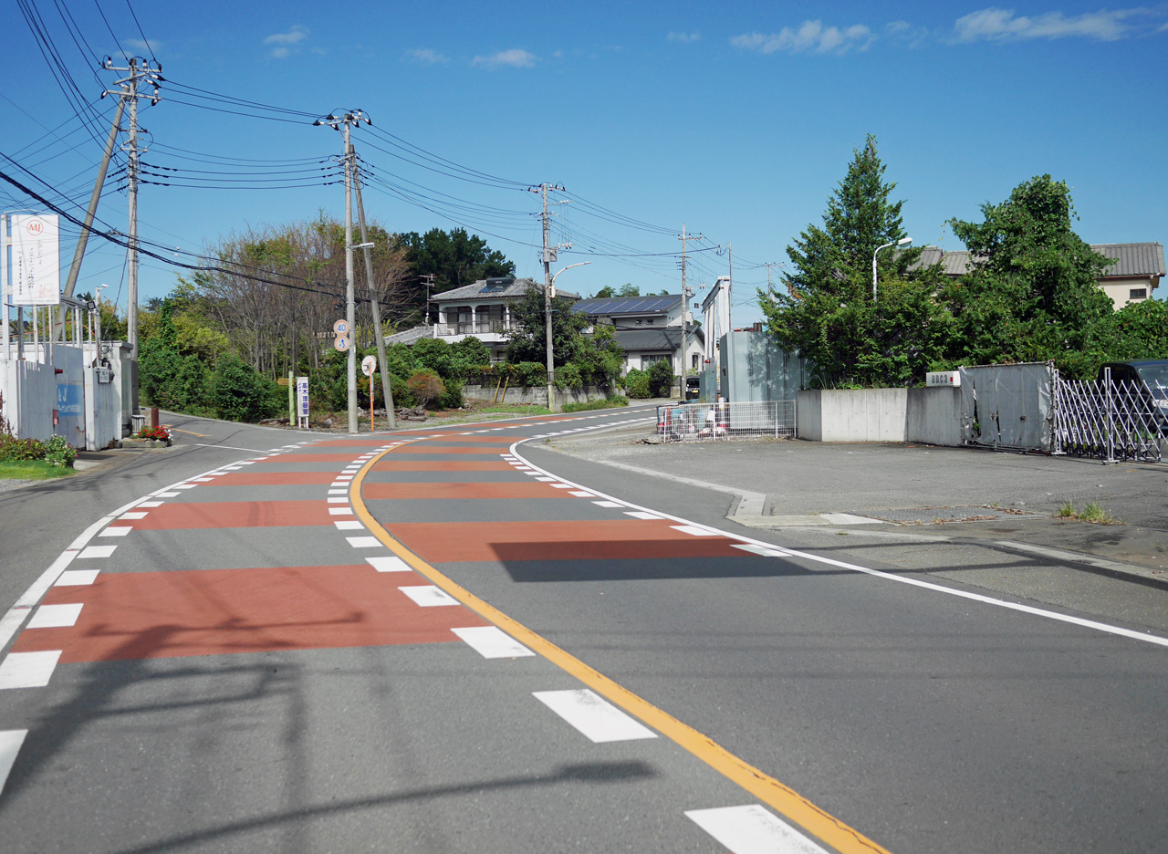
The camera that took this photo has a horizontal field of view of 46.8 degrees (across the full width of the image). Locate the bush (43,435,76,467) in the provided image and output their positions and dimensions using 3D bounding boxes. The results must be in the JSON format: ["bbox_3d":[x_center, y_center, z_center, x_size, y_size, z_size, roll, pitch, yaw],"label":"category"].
[{"bbox_3d":[-11.673,0.537,30.000,0.740,0.730,0.720,-1,1,0],"label":"bush"}]

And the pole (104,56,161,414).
[{"bbox_3d":[-15.479,-6.464,46.300,1.850,12.580,0.800,-1,1,-5],"label":"pole"}]

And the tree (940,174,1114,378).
[{"bbox_3d":[13.950,-4.382,42.500,5.400,7.183,5.200,-1,1,0],"label":"tree"}]

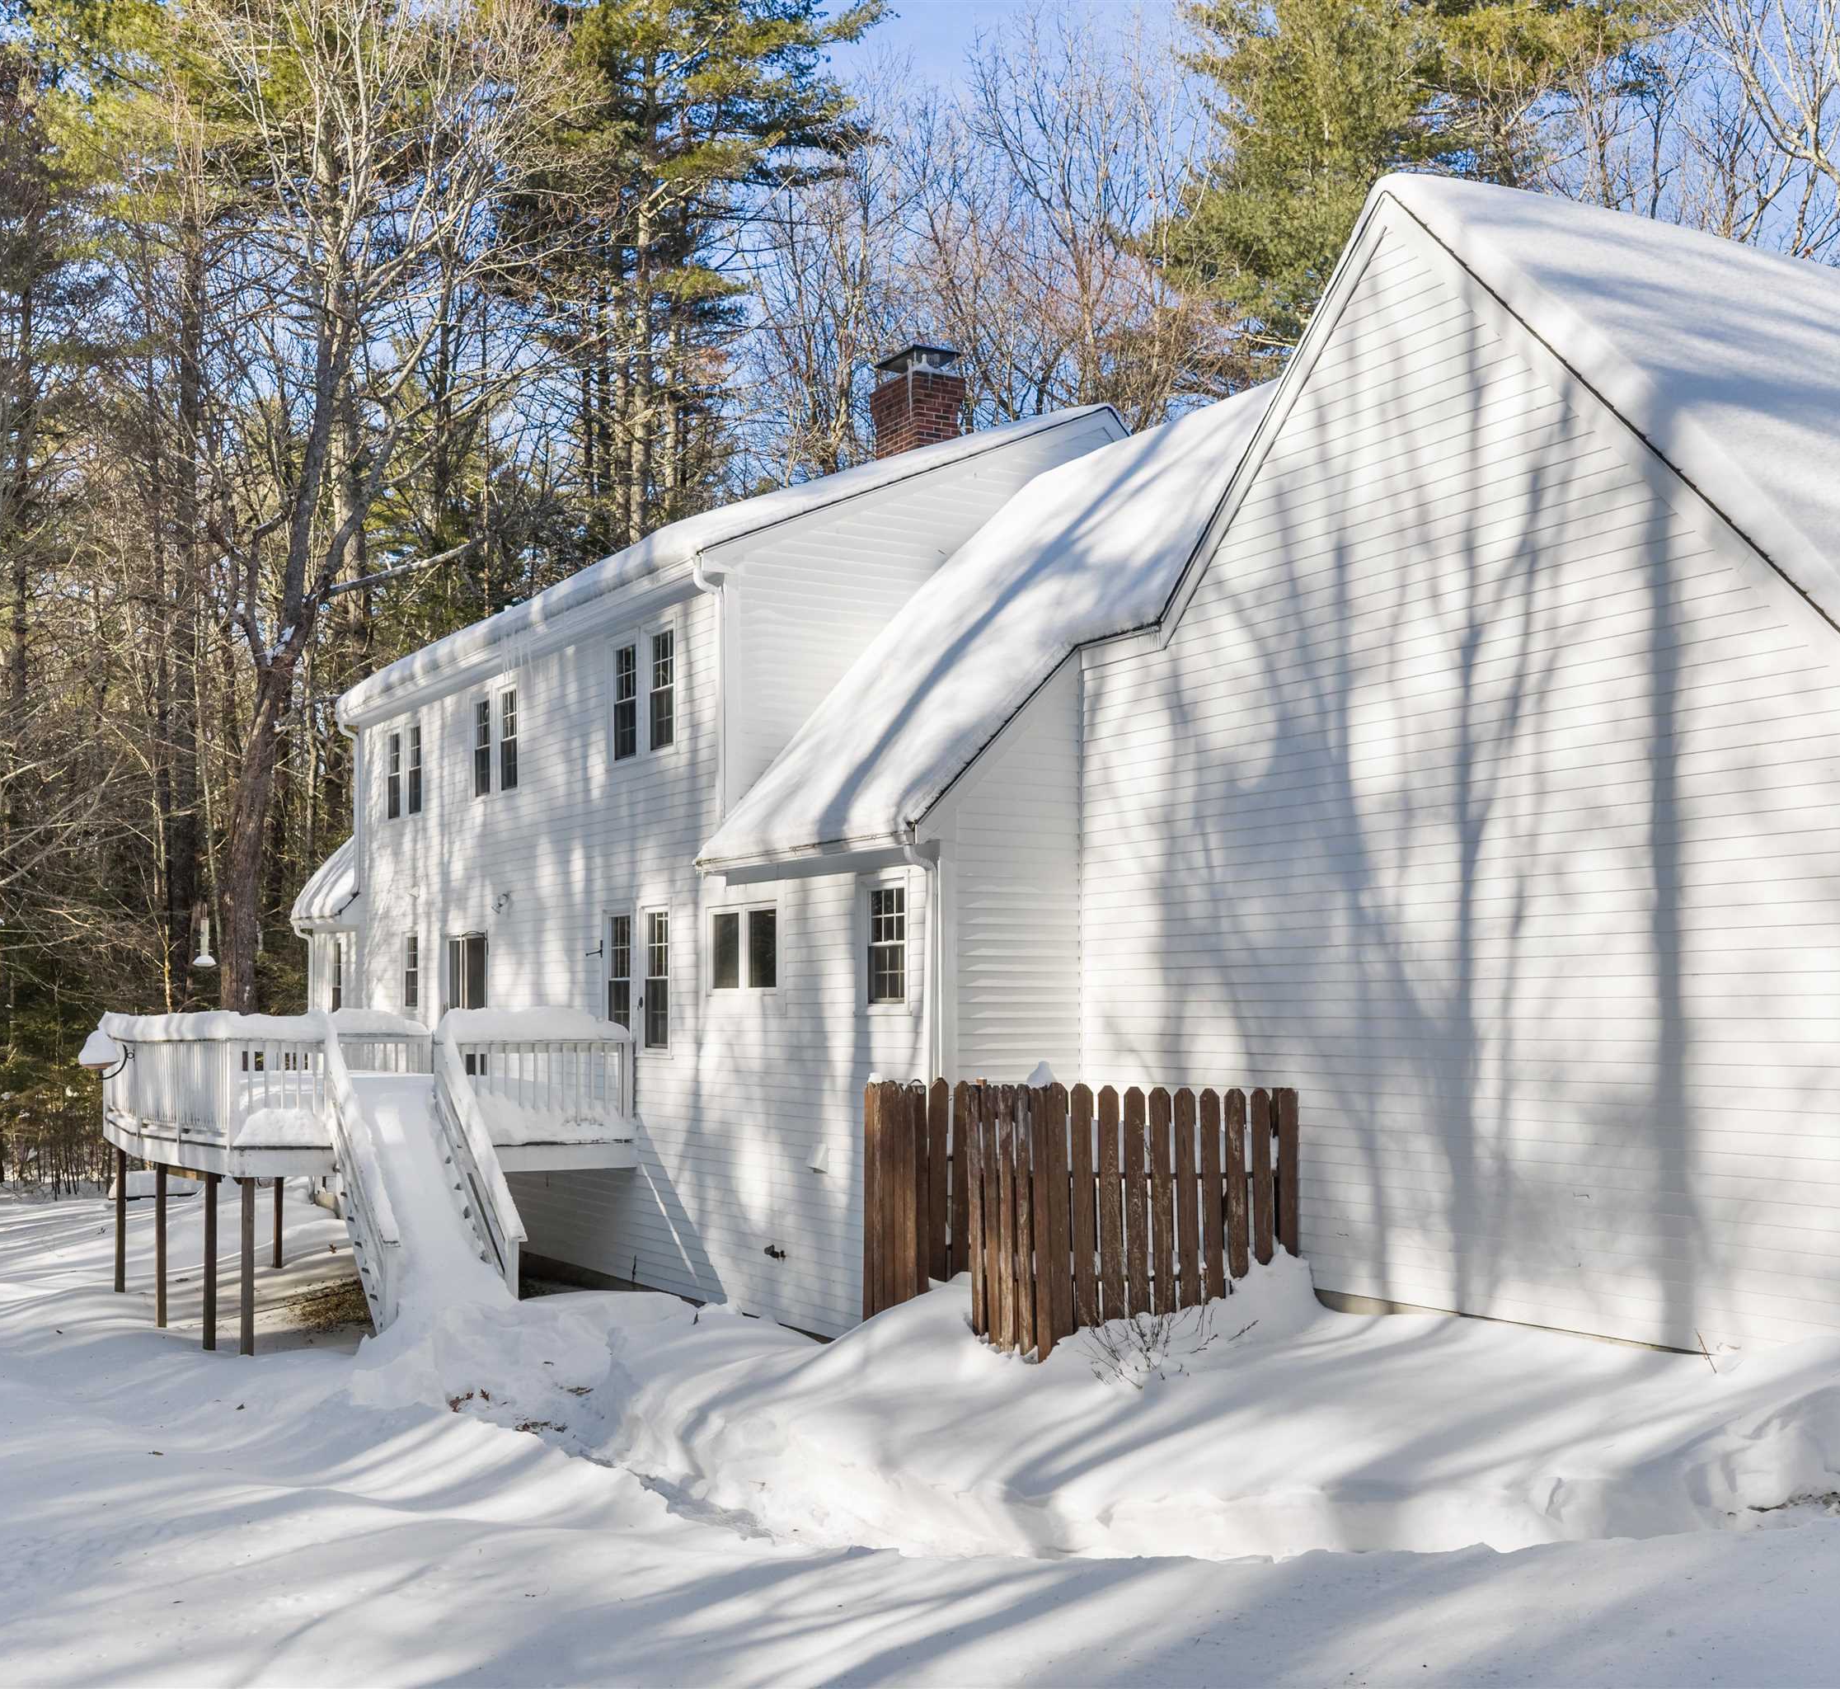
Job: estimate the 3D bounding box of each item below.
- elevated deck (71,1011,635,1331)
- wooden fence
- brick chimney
[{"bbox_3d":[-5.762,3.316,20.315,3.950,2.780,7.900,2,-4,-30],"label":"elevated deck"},{"bbox_3d":[0.980,2.550,13.716,1.980,1.770,2.600,2,-4,-30],"label":"wooden fence"},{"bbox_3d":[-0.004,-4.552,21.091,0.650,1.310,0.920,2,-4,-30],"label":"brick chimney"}]

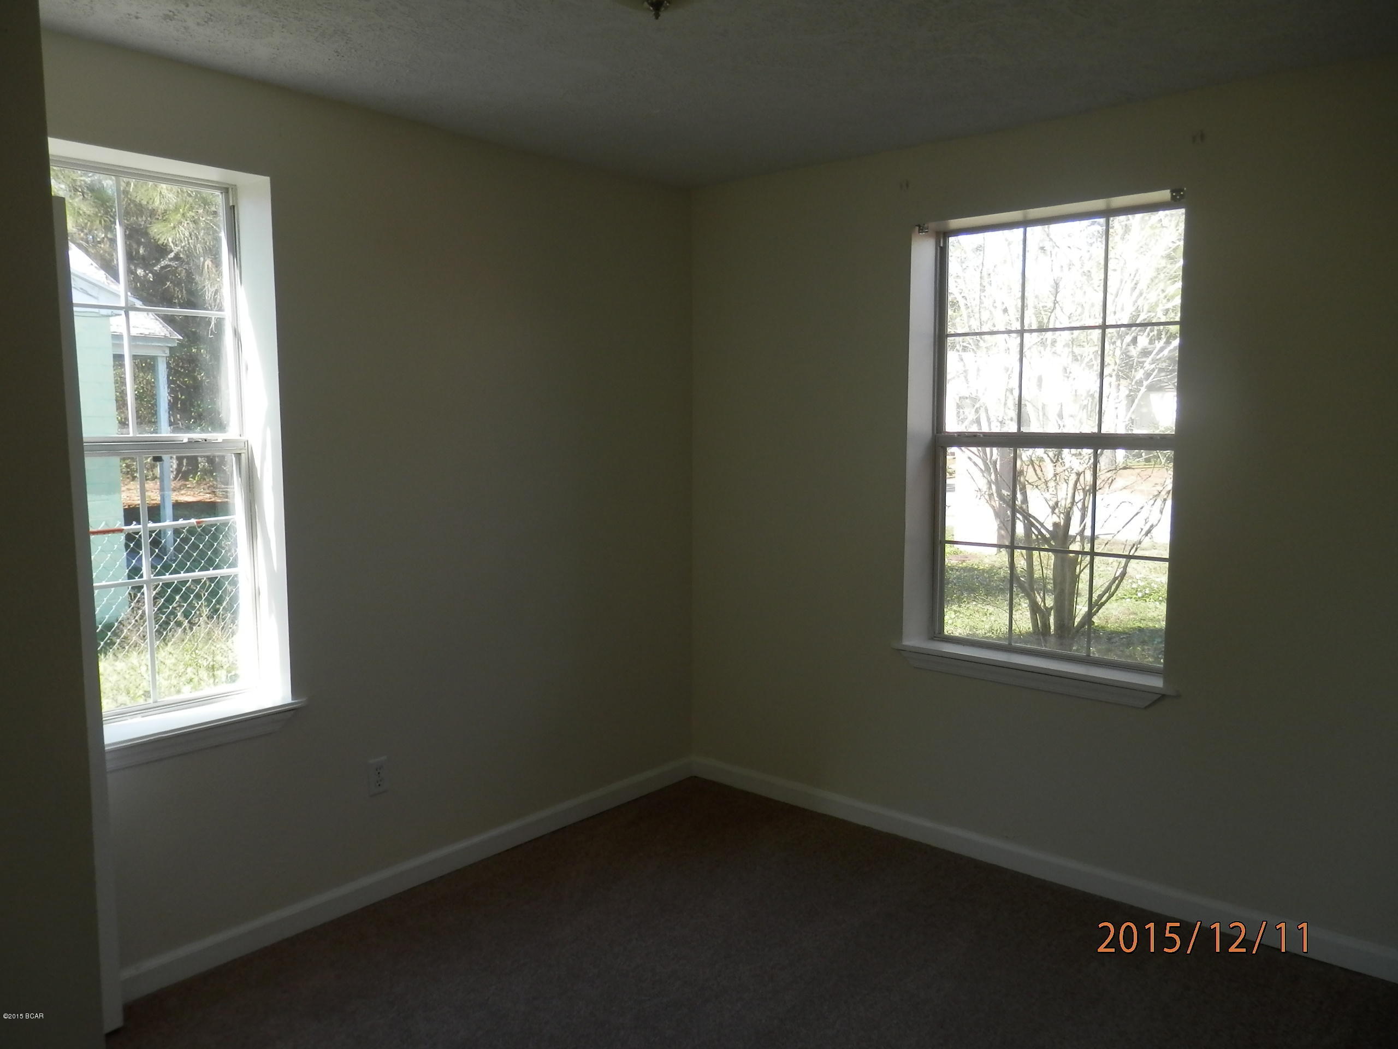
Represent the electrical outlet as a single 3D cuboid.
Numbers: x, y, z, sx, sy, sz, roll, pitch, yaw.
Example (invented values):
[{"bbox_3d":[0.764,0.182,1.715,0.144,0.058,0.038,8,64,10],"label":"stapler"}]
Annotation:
[{"bbox_3d":[-0.992,0.784,3.137,0.008,0.114,0.070,5,7,40],"label":"electrical outlet"}]

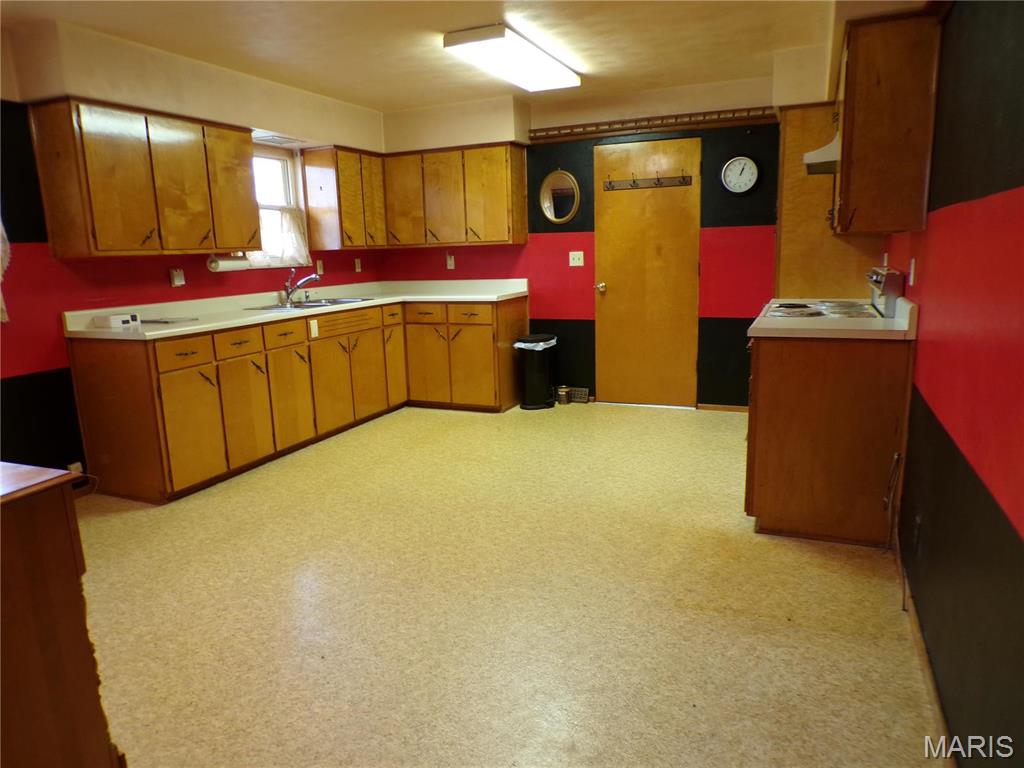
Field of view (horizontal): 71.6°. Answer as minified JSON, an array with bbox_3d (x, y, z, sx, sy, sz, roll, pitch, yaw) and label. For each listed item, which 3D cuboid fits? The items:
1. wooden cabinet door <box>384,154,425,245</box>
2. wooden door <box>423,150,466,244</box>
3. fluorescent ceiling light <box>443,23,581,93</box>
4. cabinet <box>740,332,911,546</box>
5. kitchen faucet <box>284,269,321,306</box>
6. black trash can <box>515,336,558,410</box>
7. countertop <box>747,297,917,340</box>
[{"bbox_3d":[-0.880,-1.517,5.889,0.354,0.718,0.022,3,12,23],"label":"wooden cabinet door"},{"bbox_3d":[-0.537,-1.501,5.746,0.354,0.713,0.022,3,12,23],"label":"wooden door"},{"bbox_3d":[0.050,-1.927,4.257,0.354,0.067,1.242,3,12,23],"label":"fluorescent ceiling light"},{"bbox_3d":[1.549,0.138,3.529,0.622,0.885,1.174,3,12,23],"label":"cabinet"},{"bbox_3d":[-1.564,-0.703,5.201,0.269,0.249,0.089,-1,11,4],"label":"kitchen faucet"},{"bbox_3d":[0.202,-0.099,5.782,0.308,0.577,0.308,3,12,23],"label":"black trash can"},{"bbox_3d":[1.591,-0.394,3.567,0.625,0.141,1.513,3,12,23],"label":"countertop"}]

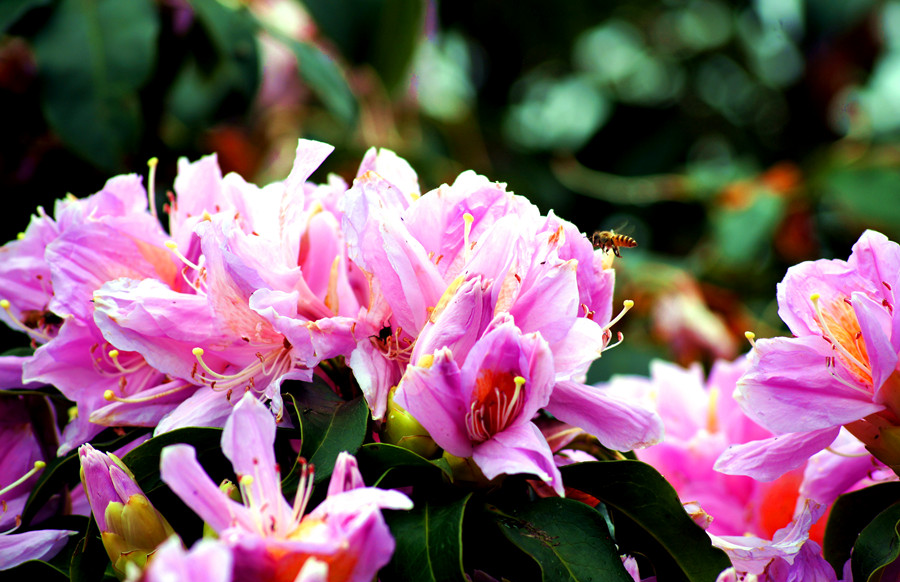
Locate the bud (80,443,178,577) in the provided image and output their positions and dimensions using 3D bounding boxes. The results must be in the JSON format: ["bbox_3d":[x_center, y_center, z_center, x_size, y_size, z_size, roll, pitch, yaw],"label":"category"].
[{"bbox_3d":[-0.090,0.061,1.560,0.021,0.038,0.021,-26,9,0],"label":"bud"}]

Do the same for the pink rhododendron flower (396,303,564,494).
[{"bbox_3d":[0.009,0.031,1.570,0.046,0.052,0.042,-1,-18,-13],"label":"pink rhododendron flower"}]

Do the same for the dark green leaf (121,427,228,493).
[{"bbox_3d":[-0.075,0.048,1.580,0.045,0.015,0.022,-9,24,-6],"label":"dark green leaf"}]

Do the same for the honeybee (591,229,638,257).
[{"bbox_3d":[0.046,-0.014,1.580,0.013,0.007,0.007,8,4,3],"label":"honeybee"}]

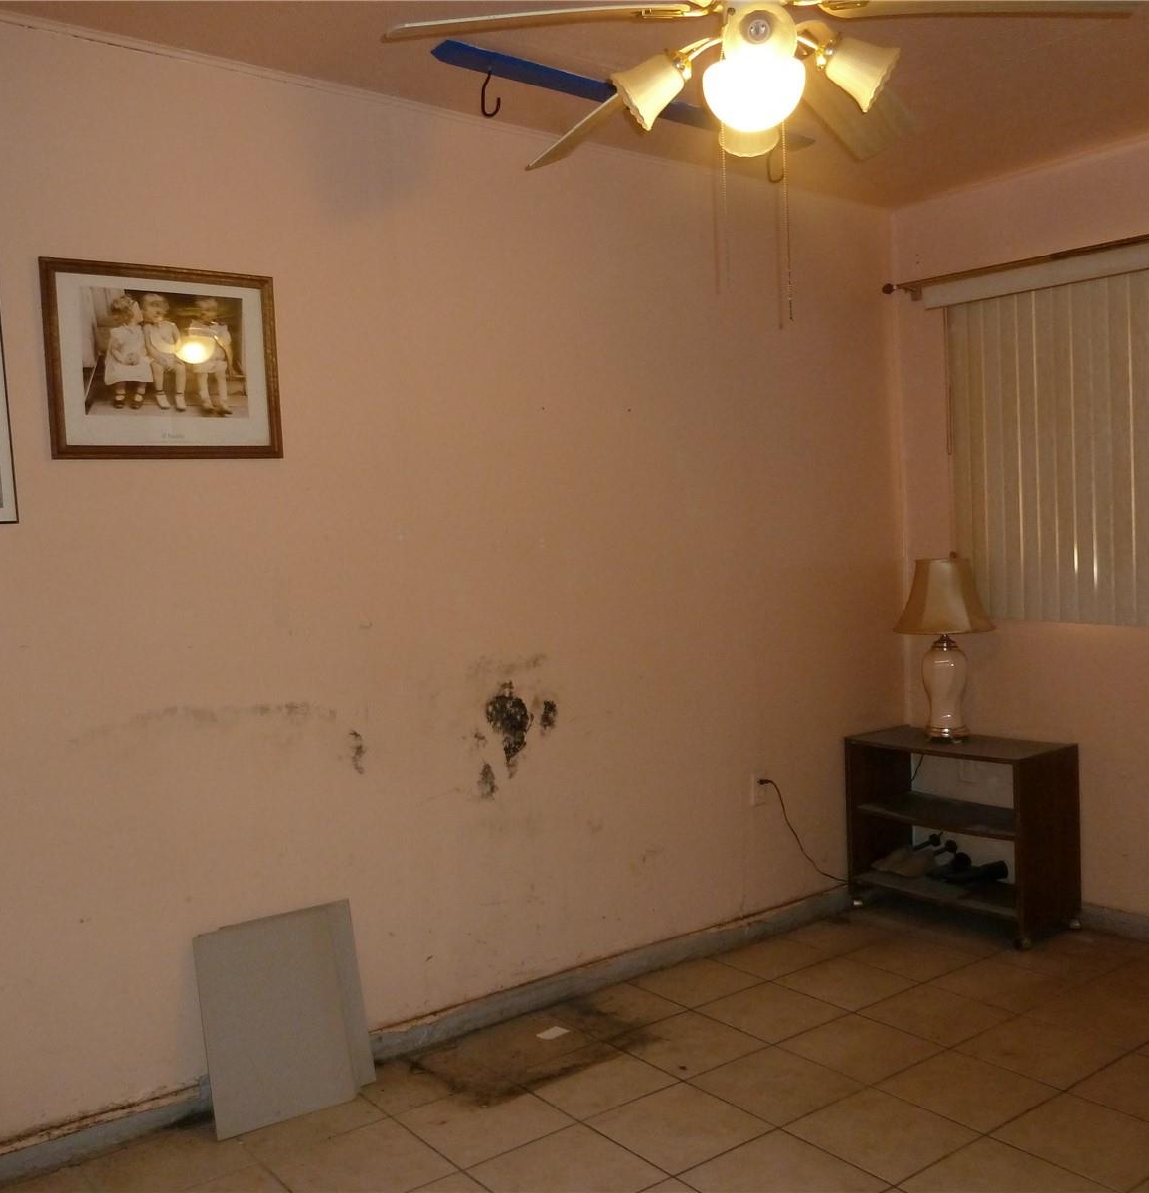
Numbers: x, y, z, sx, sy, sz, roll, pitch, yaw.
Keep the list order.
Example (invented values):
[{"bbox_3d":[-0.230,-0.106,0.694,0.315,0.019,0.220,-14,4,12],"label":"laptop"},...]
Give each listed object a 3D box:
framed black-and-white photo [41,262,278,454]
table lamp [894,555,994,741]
[{"bbox_3d":[-0.918,-0.525,2.598,0.522,0.431,0.030,-4,3,-36],"label":"framed black-and-white photo"},{"bbox_3d":[1.276,0.169,3.946,0.342,0.630,0.342,-4,3,-36],"label":"table lamp"}]

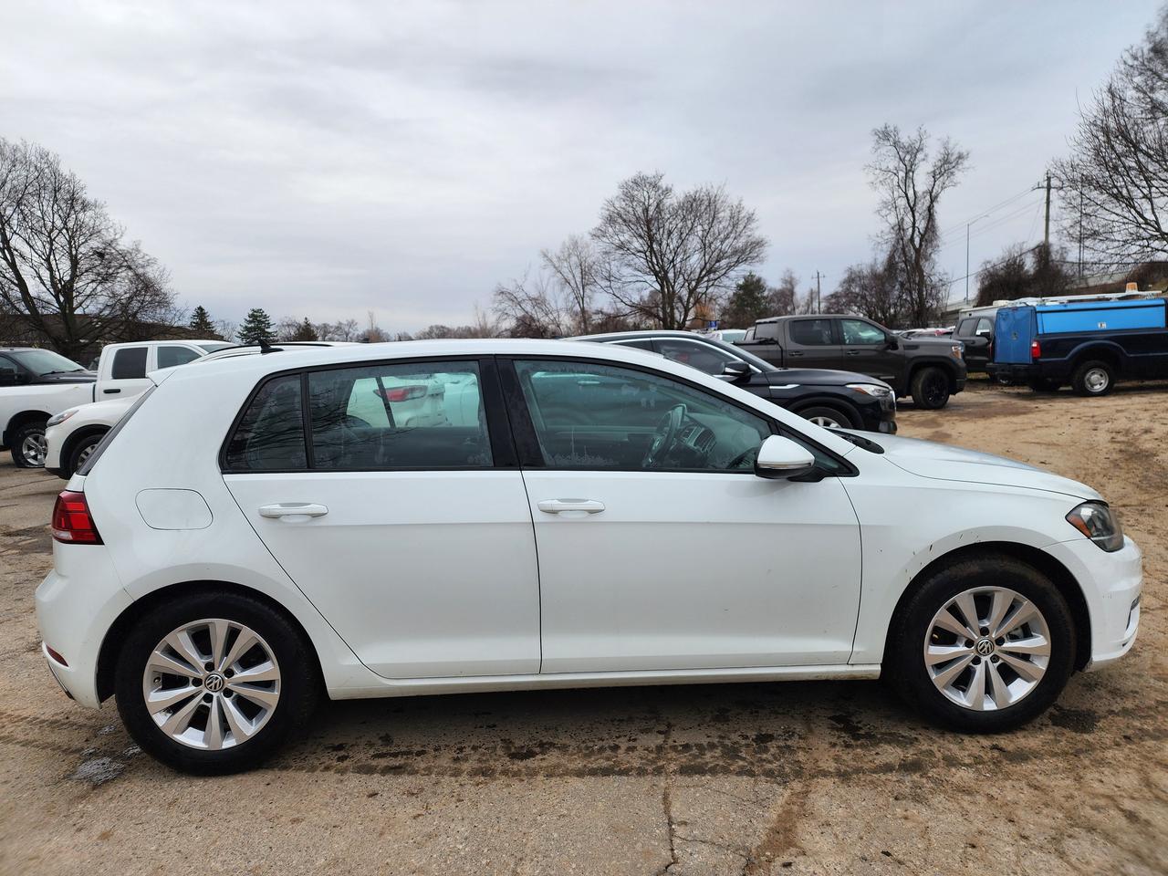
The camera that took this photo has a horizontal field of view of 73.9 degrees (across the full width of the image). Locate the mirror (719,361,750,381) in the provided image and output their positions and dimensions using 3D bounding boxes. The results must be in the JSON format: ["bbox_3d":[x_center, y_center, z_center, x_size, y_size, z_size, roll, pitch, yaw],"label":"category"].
[{"bbox_3d":[1.636,-0.729,8.380,0.250,0.195,0.240,-2,6,-3],"label":"mirror"}]

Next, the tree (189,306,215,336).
[{"bbox_3d":[-46.746,-11.492,95.000,4.800,9.520,4.800,-2,6,0],"label":"tree"}]

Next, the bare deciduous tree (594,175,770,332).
[{"bbox_3d":[5.898,-9.999,48.000,10.400,12.906,10.400,-2,6,0],"label":"bare deciduous tree"}]

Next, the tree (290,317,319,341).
[{"bbox_3d":[-37.840,-12.094,105.000,4.300,8.281,4.300,-2,6,0],"label":"tree"}]

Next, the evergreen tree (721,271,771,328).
[{"bbox_3d":[14.272,-10.202,68.000,4.800,8.939,4.800,-2,6,0],"label":"evergreen tree"}]

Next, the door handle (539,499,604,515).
[{"bbox_3d":[-0.040,0.222,2.513,0.222,0.050,0.055,-2,6,-3],"label":"door handle"}]

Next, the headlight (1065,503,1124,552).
[{"bbox_3d":[1.869,0.312,2.896,0.450,0.200,0.420,-2,6,-3],"label":"headlight"}]

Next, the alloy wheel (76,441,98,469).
[{"bbox_3d":[-5.409,0.285,8.700,0.470,0.470,0.200,-2,6,-3],"label":"alloy wheel"}]

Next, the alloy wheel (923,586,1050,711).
[{"bbox_3d":[1.396,0.723,2.779,0.445,0.445,0.190,-2,5,-3],"label":"alloy wheel"}]

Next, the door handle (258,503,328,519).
[{"bbox_3d":[-0.935,0.236,2.497,0.225,0.047,0.055,-2,5,-3],"label":"door handle"}]

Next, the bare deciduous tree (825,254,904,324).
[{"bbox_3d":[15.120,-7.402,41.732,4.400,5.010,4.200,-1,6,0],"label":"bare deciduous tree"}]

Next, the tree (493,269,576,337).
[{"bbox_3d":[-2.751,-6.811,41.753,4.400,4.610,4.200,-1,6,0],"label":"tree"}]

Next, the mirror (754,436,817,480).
[{"bbox_3d":[0.677,0.066,2.600,0.180,0.145,0.215,-2,6,-3],"label":"mirror"}]

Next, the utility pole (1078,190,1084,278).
[{"bbox_3d":[48.225,-19.771,75.456,0.250,9.800,0.250,2,6,32],"label":"utility pole"}]

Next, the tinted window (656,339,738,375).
[{"bbox_3d":[1.284,-0.884,8.500,1.000,0.430,0.050,-2,-18,-3],"label":"tinted window"}]

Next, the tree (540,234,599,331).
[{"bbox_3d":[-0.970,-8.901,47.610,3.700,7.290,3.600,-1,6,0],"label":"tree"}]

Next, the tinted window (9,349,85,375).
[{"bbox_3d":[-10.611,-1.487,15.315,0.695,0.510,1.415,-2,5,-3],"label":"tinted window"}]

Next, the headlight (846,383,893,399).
[{"bbox_3d":[3.131,-0.518,8.550,0.500,0.170,0.450,-1,6,7],"label":"headlight"}]

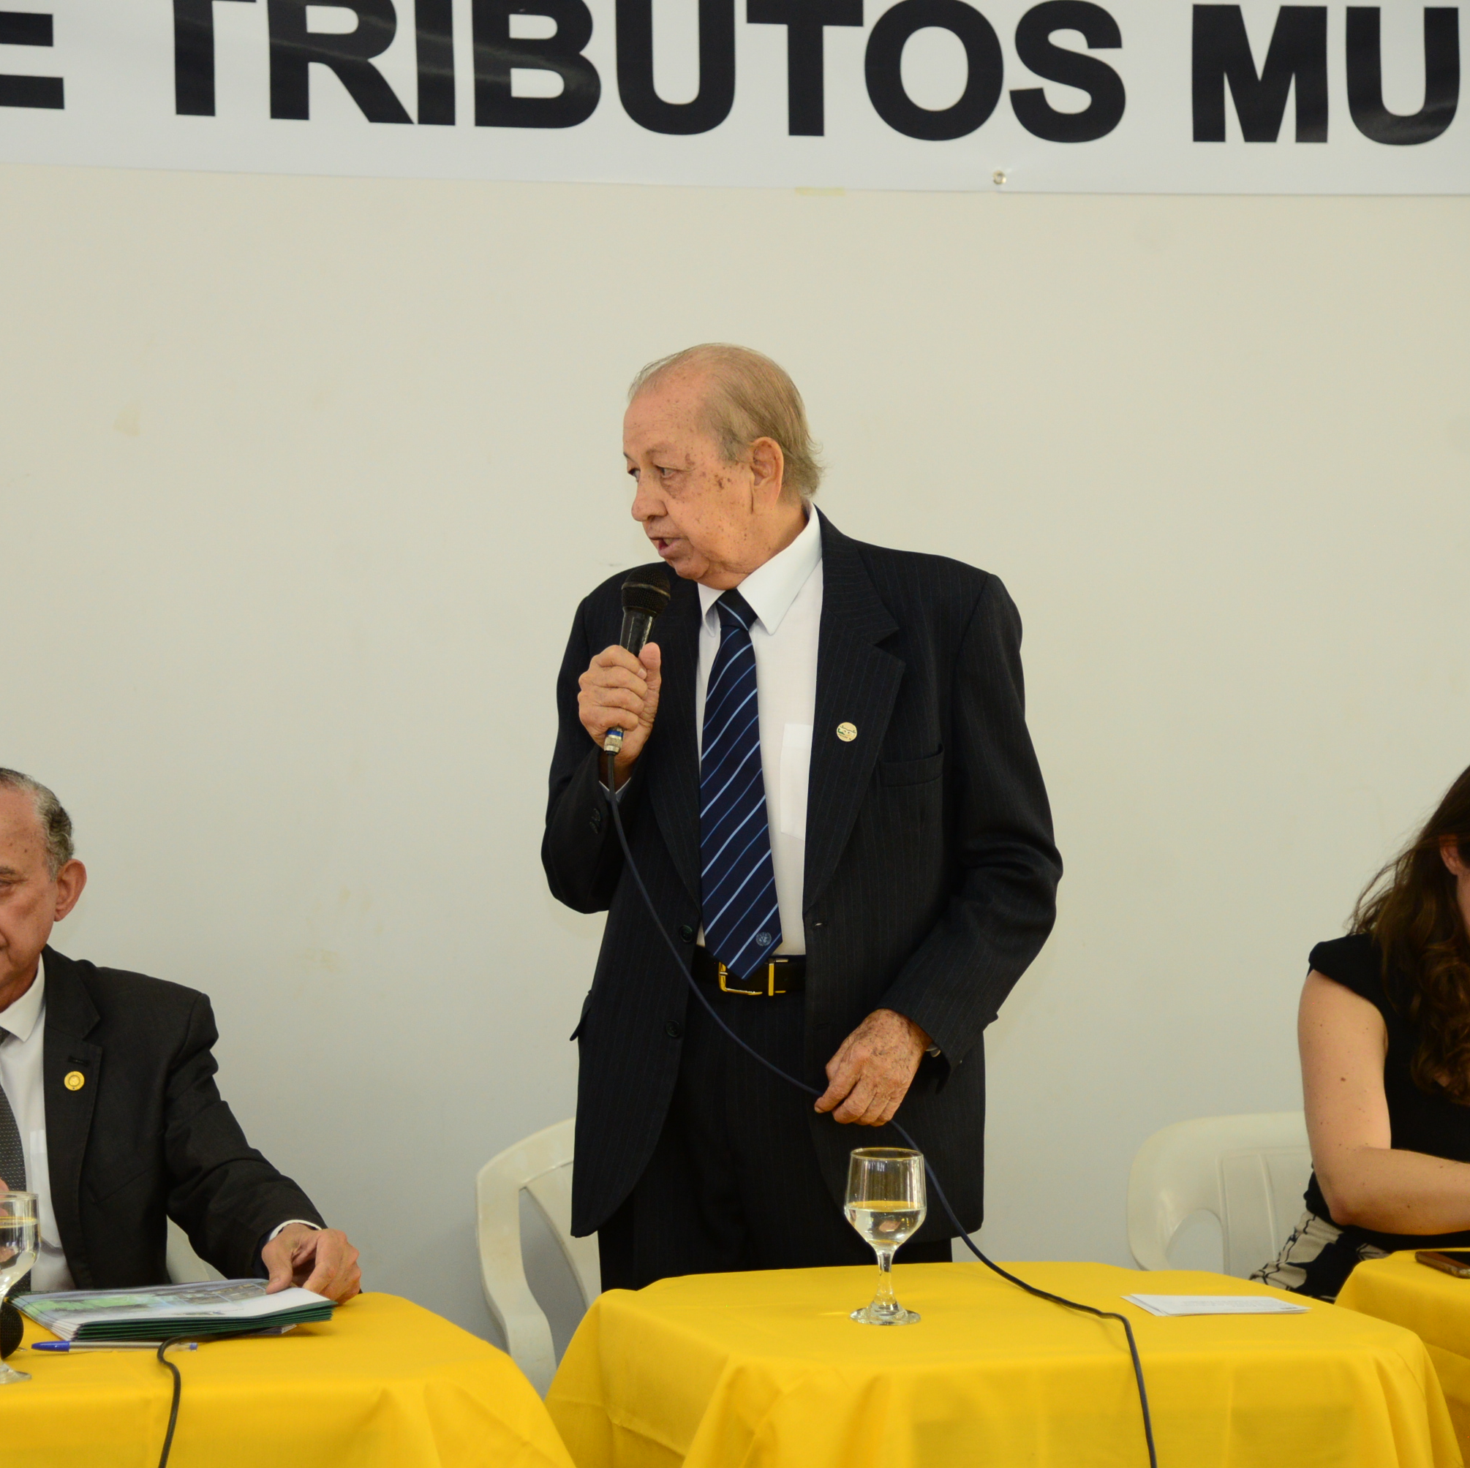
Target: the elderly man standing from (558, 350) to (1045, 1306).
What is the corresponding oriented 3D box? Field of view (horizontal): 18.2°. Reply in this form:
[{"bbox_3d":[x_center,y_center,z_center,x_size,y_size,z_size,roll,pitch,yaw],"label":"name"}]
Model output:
[{"bbox_3d":[0.066,0.440,4.770,0.550,1.690,0.420,0,0,22],"label":"elderly man standing"}]

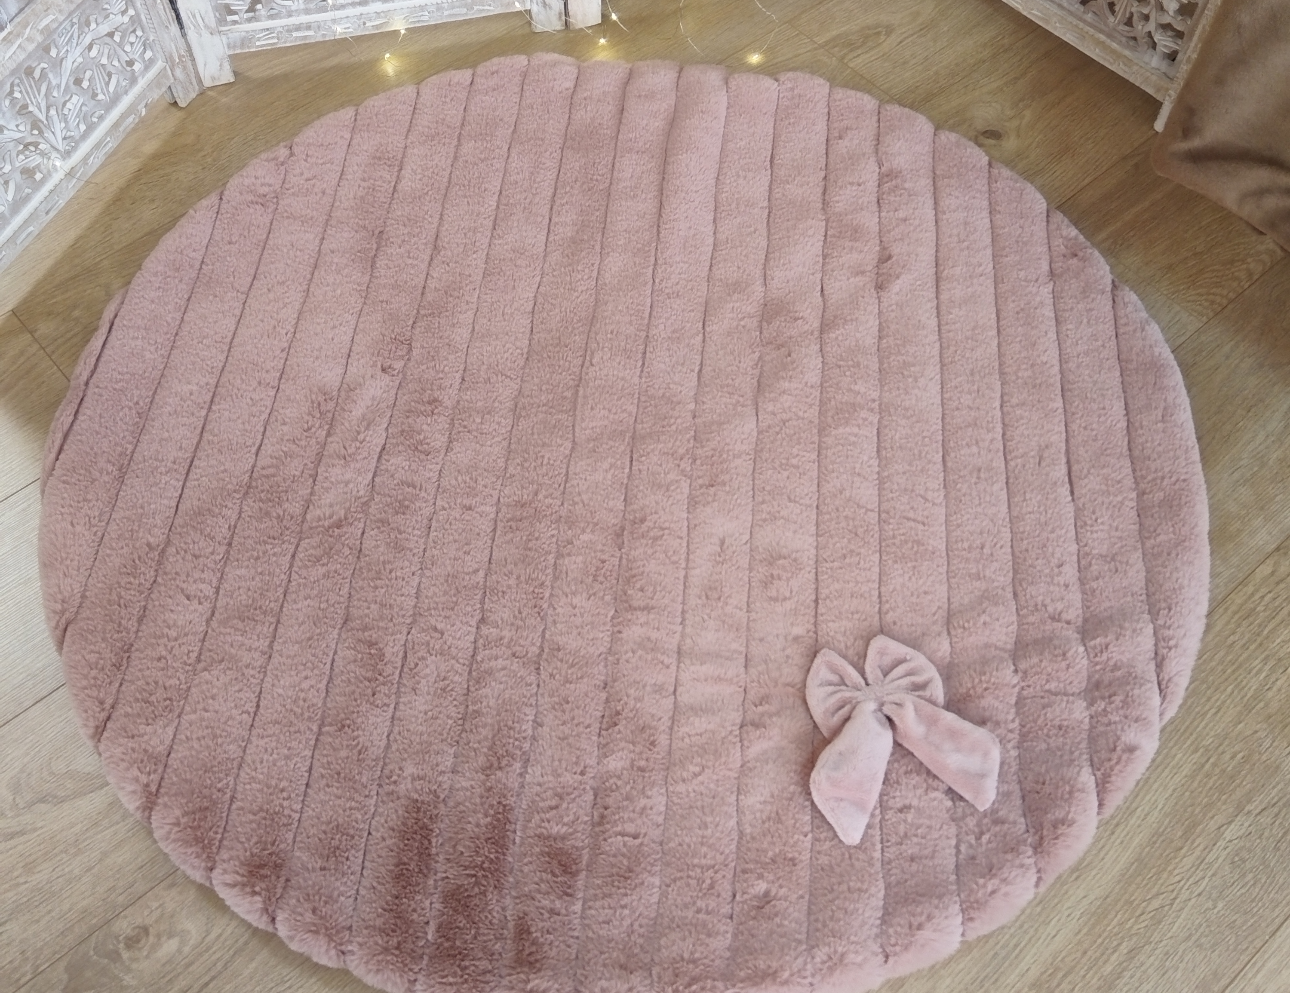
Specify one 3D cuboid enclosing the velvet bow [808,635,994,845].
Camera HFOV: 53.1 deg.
[{"bbox_3d":[0.187,0.175,0.970,0.148,0.028,0.155,-11,58,-7],"label":"velvet bow"}]

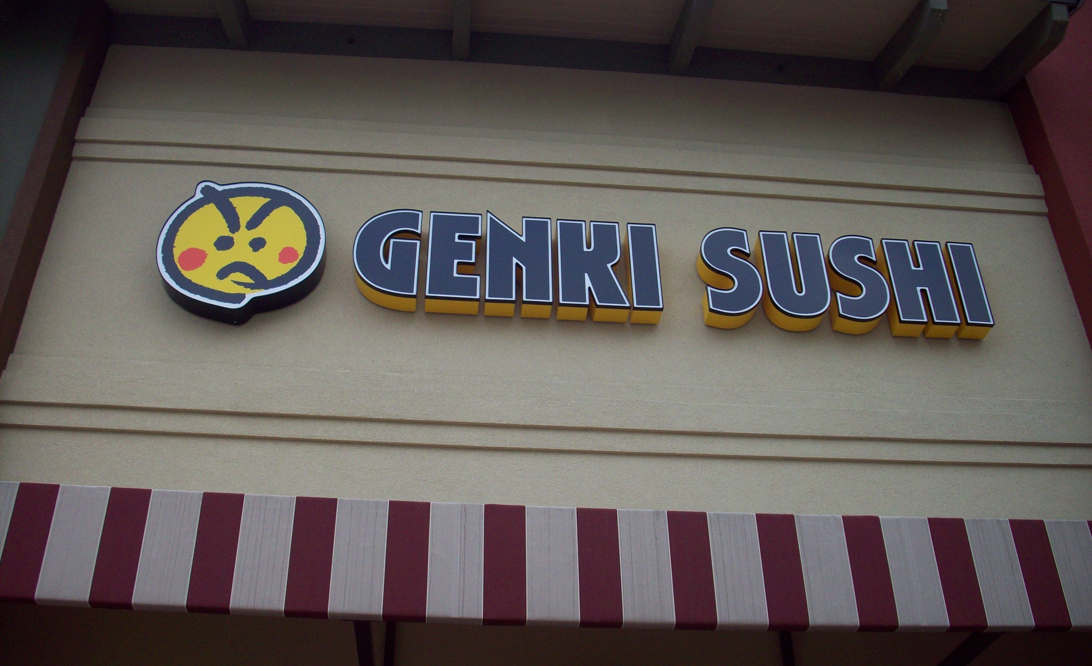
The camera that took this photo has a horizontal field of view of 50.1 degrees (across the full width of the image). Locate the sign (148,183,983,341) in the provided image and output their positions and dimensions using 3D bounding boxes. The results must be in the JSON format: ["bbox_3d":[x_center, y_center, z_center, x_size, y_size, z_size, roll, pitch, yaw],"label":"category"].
[{"bbox_3d":[0.177,-0.297,5.538,3.897,0.744,0.127,3,-35,-5],"label":"sign"}]

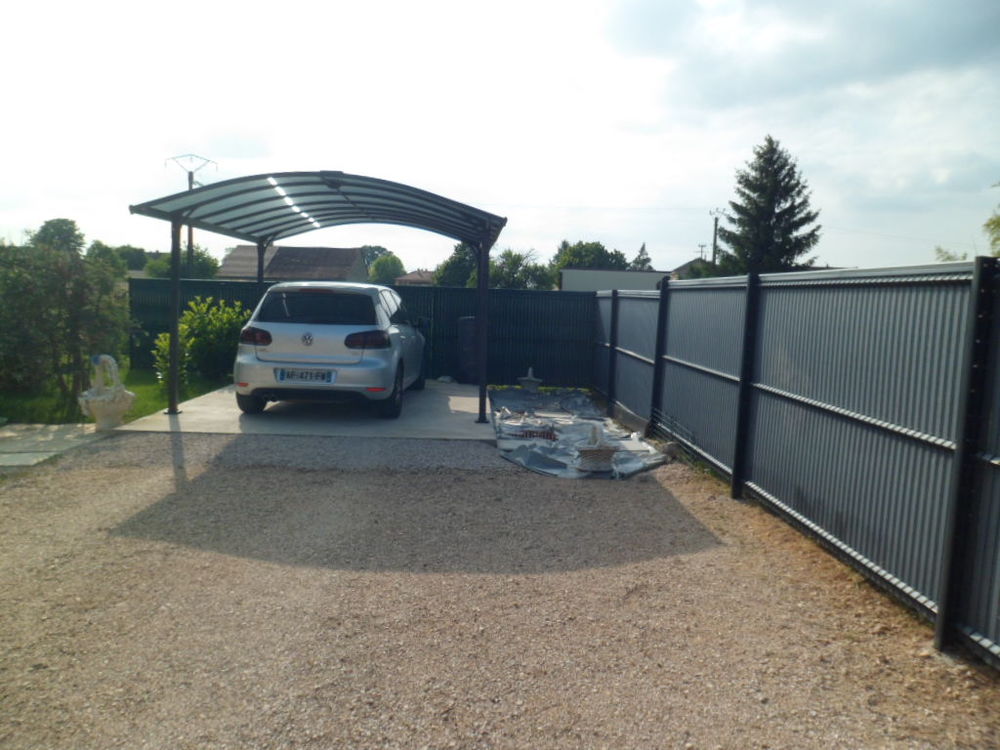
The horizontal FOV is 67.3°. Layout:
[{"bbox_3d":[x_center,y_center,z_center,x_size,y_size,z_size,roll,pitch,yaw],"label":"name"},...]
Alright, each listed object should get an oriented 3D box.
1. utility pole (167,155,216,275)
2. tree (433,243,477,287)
[{"bbox_3d":[-18.296,-8.396,44.646,3.100,9.196,0.400,1,6,-3],"label":"utility pole"},{"bbox_3d":[-2.401,-5.233,41.618,3.000,4.382,2.900,1,6,-3],"label":"tree"}]

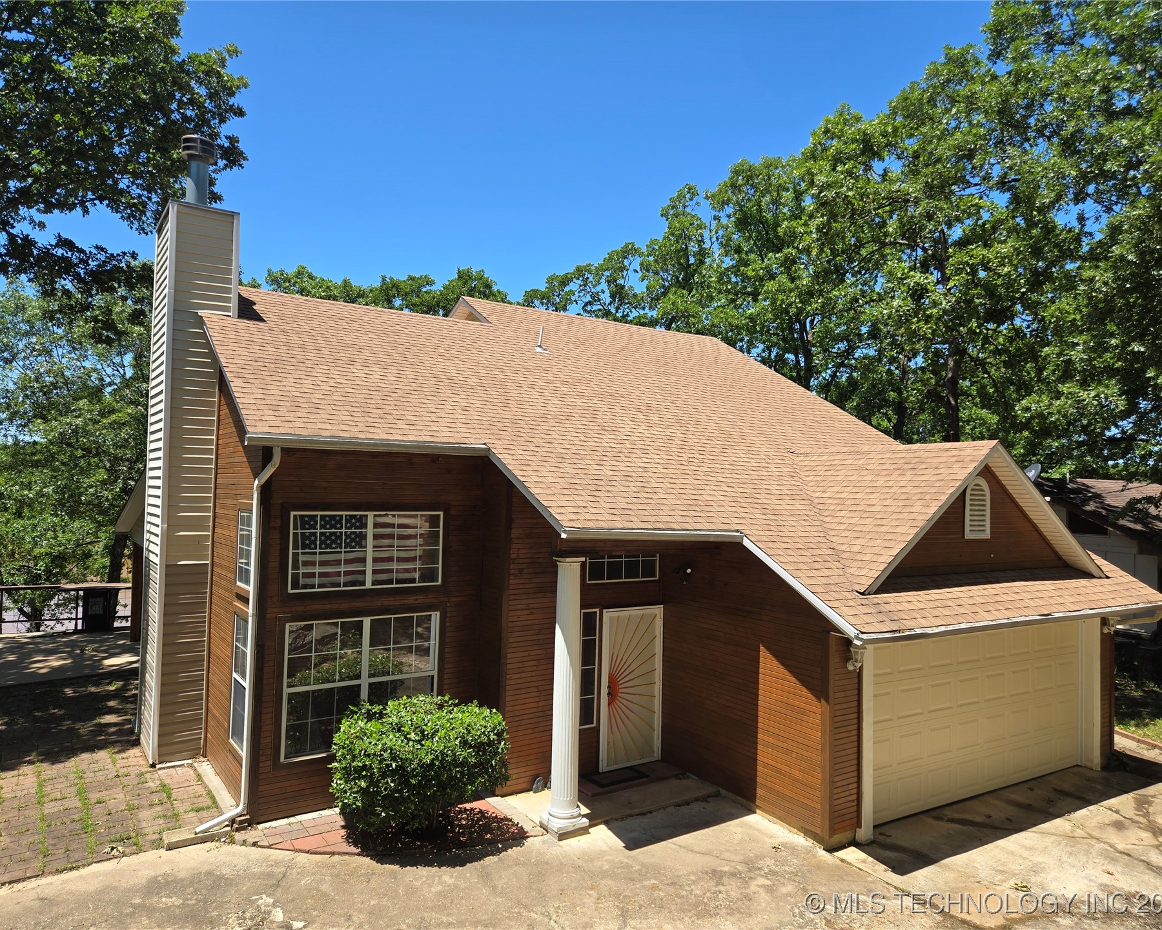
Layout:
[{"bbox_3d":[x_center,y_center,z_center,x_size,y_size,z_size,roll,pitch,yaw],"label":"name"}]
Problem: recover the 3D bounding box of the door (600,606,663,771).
[{"bbox_3d":[0.674,2.939,10.942,0.985,2.070,0.070,2,-3,-32],"label":"door"}]

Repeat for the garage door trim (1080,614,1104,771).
[{"bbox_3d":[7.322,3.253,11.814,0.242,2.161,0.212,2,-3,-32],"label":"garage door trim"}]

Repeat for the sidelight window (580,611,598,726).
[{"bbox_3d":[0.099,2.608,10.560,0.275,1.500,0.081,2,-3,-32],"label":"sidelight window"}]

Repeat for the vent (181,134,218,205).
[{"bbox_3d":[-5.563,-4.222,11.969,0.485,1.170,0.485,2,-3,-32],"label":"vent"}]

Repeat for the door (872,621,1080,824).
[{"bbox_3d":[5.109,3.132,10.529,4.800,2.130,0.100,2,-2,-33],"label":"door"}]

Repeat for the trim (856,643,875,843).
[{"bbox_3d":[3.152,3.069,9.122,0.207,2.141,0.162,2,-3,-32],"label":"trim"}]

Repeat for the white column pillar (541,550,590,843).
[{"bbox_3d":[-0.147,2.521,9.072,0.394,2.959,0.394,2,-3,-32],"label":"white column pillar"}]

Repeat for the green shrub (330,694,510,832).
[{"bbox_3d":[-1.732,3.230,8.904,1.757,1.406,1.555,2,-3,-32],"label":"green shrub"}]

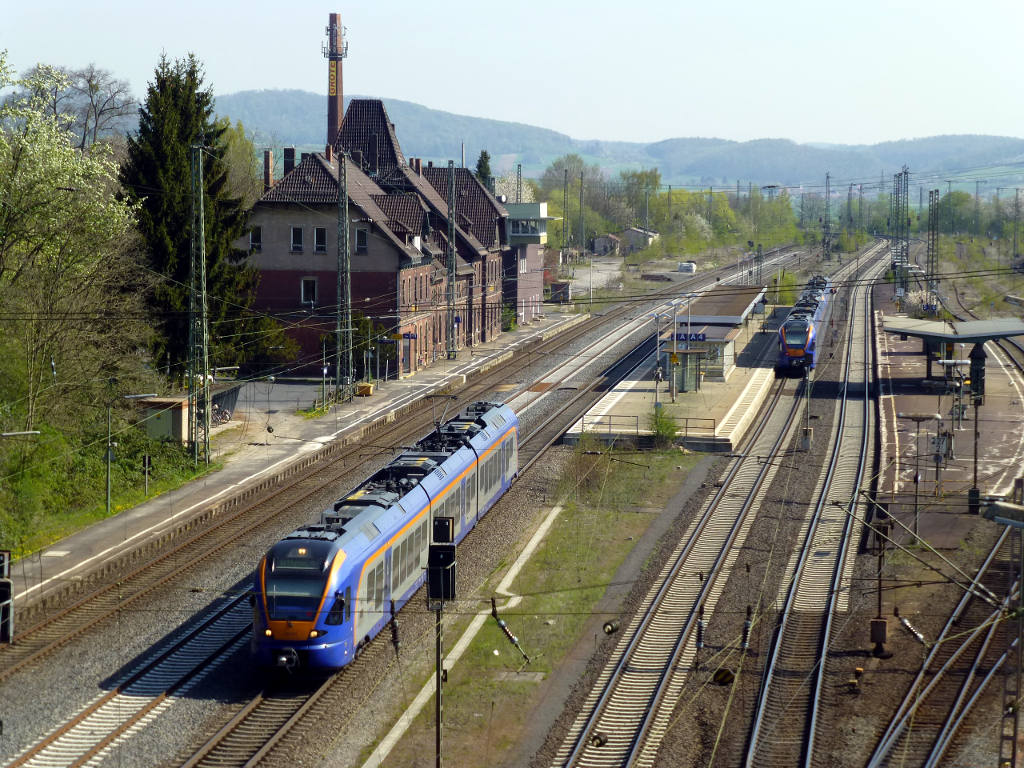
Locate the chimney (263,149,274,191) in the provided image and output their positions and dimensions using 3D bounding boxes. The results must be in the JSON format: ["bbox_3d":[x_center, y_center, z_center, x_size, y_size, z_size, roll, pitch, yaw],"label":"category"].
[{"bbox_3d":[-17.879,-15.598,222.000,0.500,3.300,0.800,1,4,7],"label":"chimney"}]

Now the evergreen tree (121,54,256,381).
[{"bbox_3d":[-21.872,-11.122,204.000,8.800,22.200,8.800,0,4,0],"label":"evergreen tree"}]

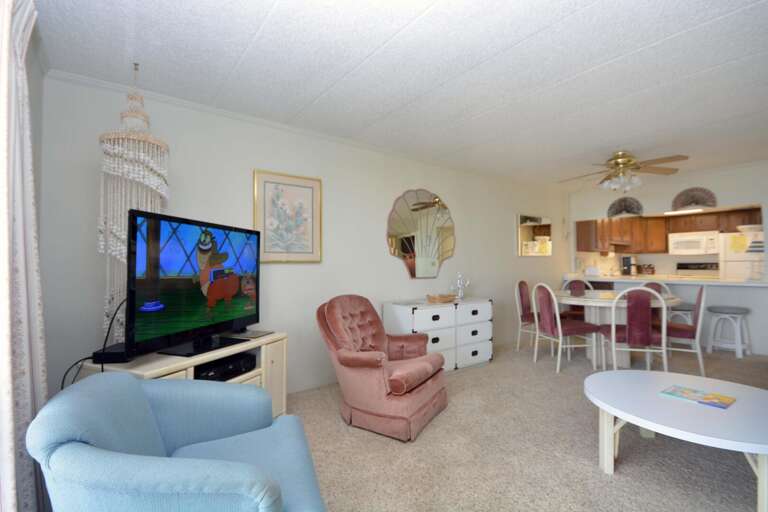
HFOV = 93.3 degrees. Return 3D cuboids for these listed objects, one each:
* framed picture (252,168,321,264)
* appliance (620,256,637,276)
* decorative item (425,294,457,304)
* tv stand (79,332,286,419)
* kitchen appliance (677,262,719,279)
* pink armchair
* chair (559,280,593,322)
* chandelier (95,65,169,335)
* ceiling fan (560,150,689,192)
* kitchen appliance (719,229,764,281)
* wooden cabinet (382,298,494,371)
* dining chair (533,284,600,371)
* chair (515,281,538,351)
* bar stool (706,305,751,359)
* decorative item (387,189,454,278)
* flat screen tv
[{"bbox_3d":[-0.854,-0.344,3.302,0.645,0.820,0.030,1,0,-37],"label":"framed picture"},{"bbox_3d":[5.034,0.230,7.452,0.260,0.370,0.210,1,0,-37],"label":"appliance"},{"bbox_3d":[0.688,0.512,4.283,0.340,0.080,0.230,1,-1,-37],"label":"decorative item"},{"bbox_3d":[-1.239,0.931,2.460,0.542,0.629,1.121,0,-1,24],"label":"tv stand"},{"bbox_3d":[5.661,0.734,6.524,0.680,1.180,0.760,1,0,-37],"label":"kitchen appliance"},{"bbox_3d":[0.010,0.798,2.974,0.860,0.920,0.750,0,0,30],"label":"pink armchair"},{"bbox_3d":[2.663,0.818,5.053,0.460,0.960,0.540,-1,-1,38],"label":"chair"},{"bbox_3d":[-1.587,-0.371,2.298,0.450,1.710,0.450,1,-1,-37],"label":"chandelier"},{"bbox_3d":[2.717,-0.965,4.162,1.350,0.450,1.350,1,-1,-37],"label":"ceiling fan"},{"bbox_3d":[6.437,0.468,6.319,0.750,1.720,0.750,1,-1,-37],"label":"kitchen appliance"},{"bbox_3d":[0.677,0.898,4.224,1.320,0.740,0.430,1,0,-37],"label":"wooden cabinet"},{"bbox_3d":[2.061,0.804,4.187,0.560,0.956,0.440,1,0,-14],"label":"dining chair"},{"bbox_3d":[2.103,0.809,4.875,0.440,0.950,0.560,1,0,-44],"label":"chair"},{"bbox_3d":[4.568,1.006,4.793,0.430,0.605,0.430,1,0,-37],"label":"bar stool"},{"bbox_3d":[0.490,-0.263,4.310,1.100,1.055,0.030,1,0,-37],"label":"decorative item"},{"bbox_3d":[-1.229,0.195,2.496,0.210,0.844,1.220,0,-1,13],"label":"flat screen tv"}]

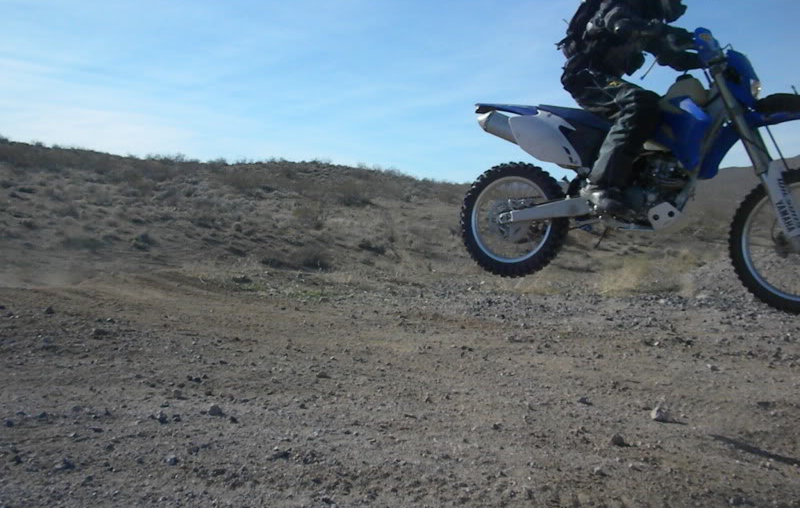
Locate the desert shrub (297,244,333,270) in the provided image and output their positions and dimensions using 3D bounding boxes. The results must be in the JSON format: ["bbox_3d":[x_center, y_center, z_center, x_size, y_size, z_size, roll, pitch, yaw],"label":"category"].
[{"bbox_3d":[-2.300,0.108,23.000,0.980,0.680,0.900,0,1,0],"label":"desert shrub"}]

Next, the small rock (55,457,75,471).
[{"bbox_3d":[-1.509,0.943,3.850,0.088,0.050,0.070,0,1,0],"label":"small rock"}]

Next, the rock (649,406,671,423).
[{"bbox_3d":[1.432,0.882,4.700,0.108,0.073,0.090,0,1,0],"label":"rock"}]

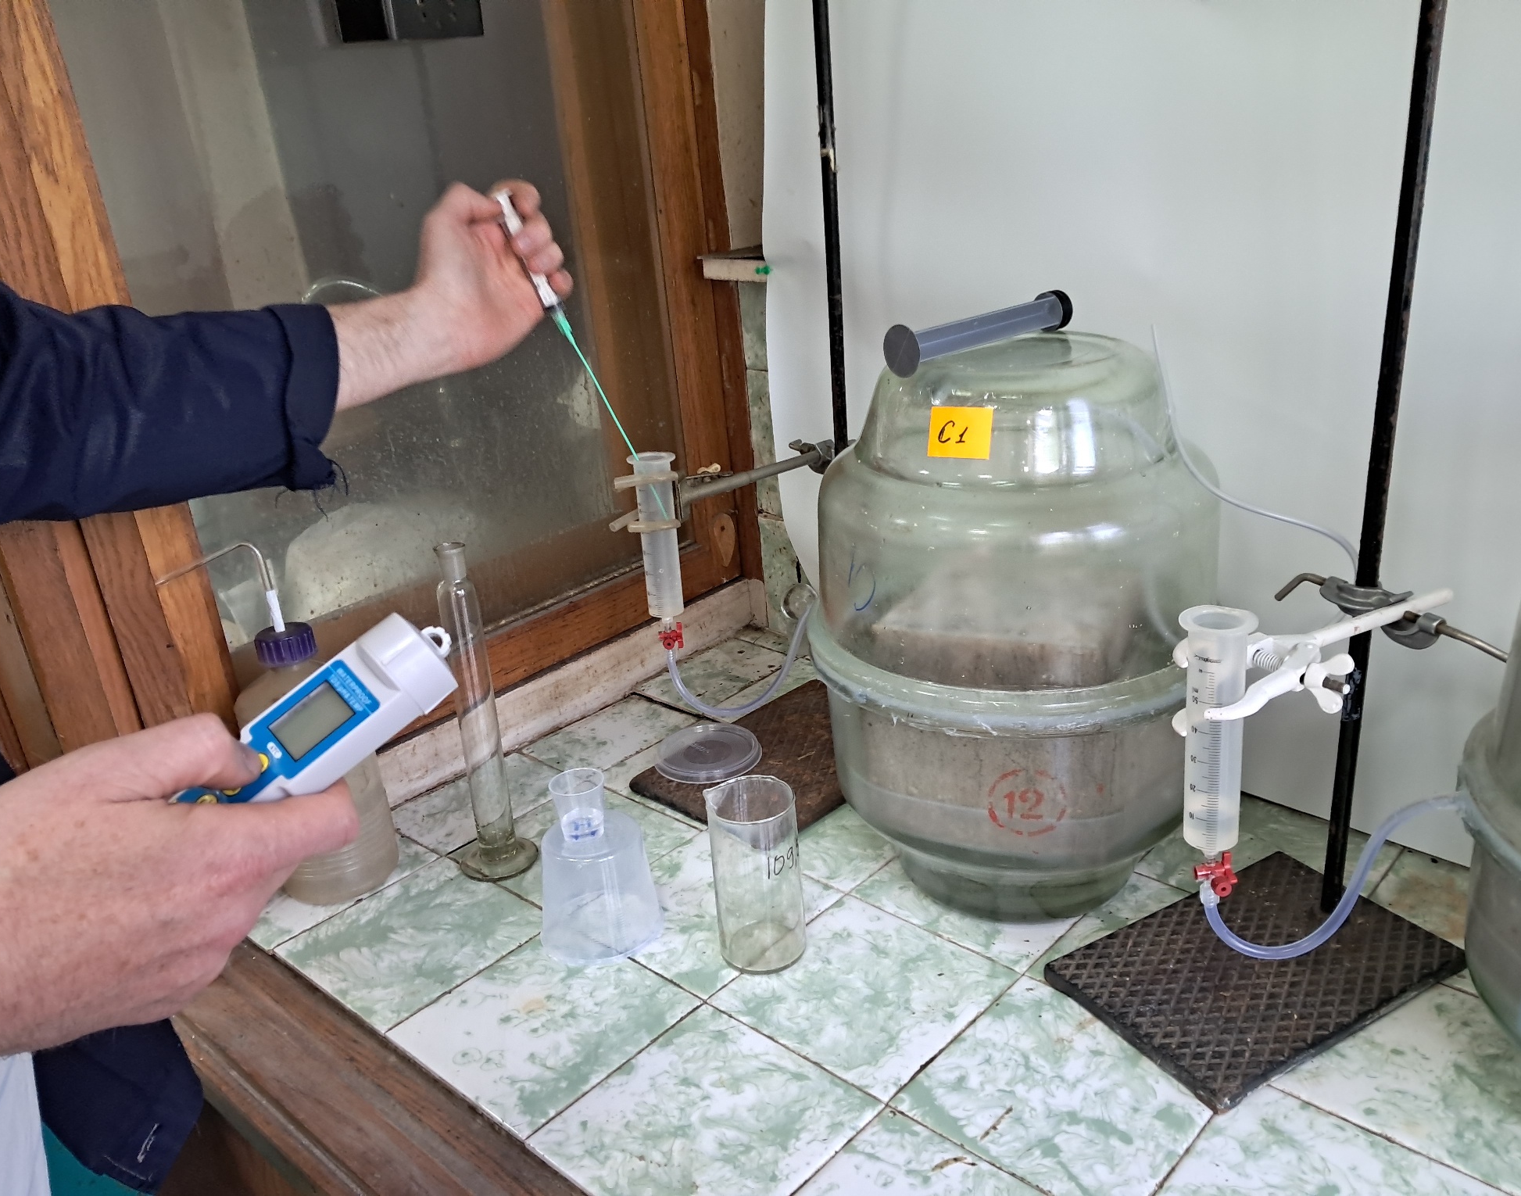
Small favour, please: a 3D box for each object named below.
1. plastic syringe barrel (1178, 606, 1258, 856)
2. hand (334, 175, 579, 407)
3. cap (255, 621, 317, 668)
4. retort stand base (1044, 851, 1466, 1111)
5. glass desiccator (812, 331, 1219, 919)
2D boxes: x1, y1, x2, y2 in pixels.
[{"bbox_3d":[0.246,0.078,0.678,0.040,0.146,0.040,4,23,20],"label":"plastic syringe barrel"},{"bbox_3d":[-0.204,-0.205,0.814,0.095,0.128,0.180,13,27,38],"label":"hand"},{"bbox_3d":[-0.358,0.036,0.939,0.042,0.021,0.042,-13,23,-21],"label":"cap"},{"bbox_3d":[0.320,0.240,0.807,0.228,0.011,0.147,-15,24,-26],"label":"retort stand base"},{"bbox_3d":[0.180,0.019,0.887,0.297,0.386,0.297,0,22,11],"label":"glass desiccator"}]

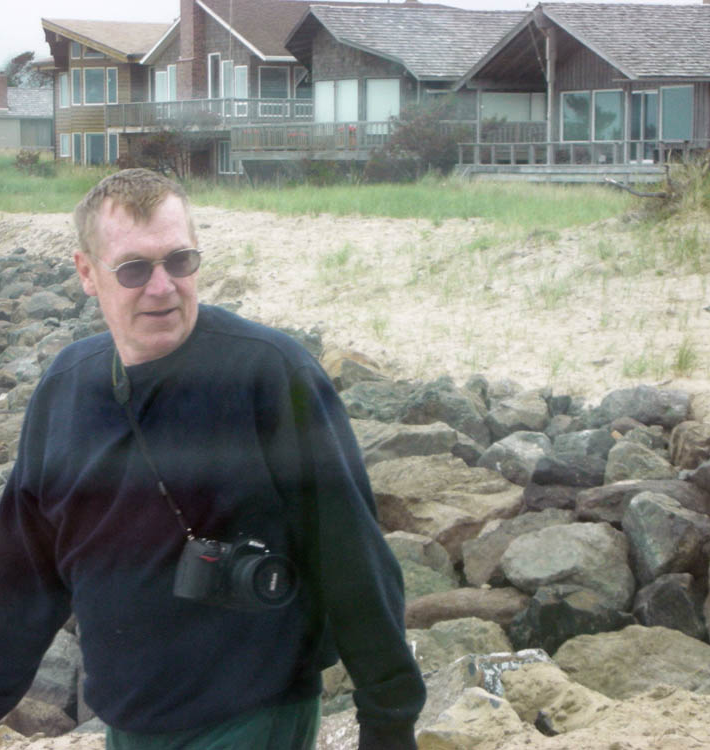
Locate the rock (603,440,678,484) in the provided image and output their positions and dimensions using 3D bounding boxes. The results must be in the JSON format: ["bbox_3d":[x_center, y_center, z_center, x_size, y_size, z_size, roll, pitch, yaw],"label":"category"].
[{"bbox_3d":[1.553,0.487,16.500,0.410,0.260,0.360,0,4,0],"label":"rock"}]

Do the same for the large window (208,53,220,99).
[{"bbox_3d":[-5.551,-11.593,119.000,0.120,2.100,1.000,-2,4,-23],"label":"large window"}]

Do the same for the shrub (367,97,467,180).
[{"bbox_3d":[1.865,-7.112,92.000,3.100,2.500,2.600,0,4,0],"label":"shrub"}]

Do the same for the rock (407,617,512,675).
[{"bbox_3d":[0.365,0.956,10.600,0.380,0.240,0.340,0,4,0],"label":"rock"}]

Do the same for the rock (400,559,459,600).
[{"bbox_3d":[0.296,0.836,12.400,0.280,0.200,0.260,0,4,0],"label":"rock"}]

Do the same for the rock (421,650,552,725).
[{"bbox_3d":[0.477,1.137,11.000,0.480,0.300,0.420,0,4,0],"label":"rock"}]

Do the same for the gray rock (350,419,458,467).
[{"bbox_3d":[0.222,0.334,14.800,0.550,0.260,0.450,0,4,0],"label":"gray rock"}]

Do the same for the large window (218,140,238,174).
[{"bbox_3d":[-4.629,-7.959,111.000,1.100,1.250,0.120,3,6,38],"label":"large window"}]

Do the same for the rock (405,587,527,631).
[{"bbox_3d":[0.408,0.877,11.300,0.460,0.200,0.340,0,4,0],"label":"rock"}]

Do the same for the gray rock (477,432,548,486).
[{"bbox_3d":[0.862,0.462,16.600,0.390,0.290,0.360,0,4,0],"label":"gray rock"}]

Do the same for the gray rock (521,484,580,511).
[{"bbox_3d":[0.917,0.582,14.300,0.310,0.180,0.280,0,4,0],"label":"gray rock"}]

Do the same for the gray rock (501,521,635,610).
[{"bbox_3d":[0.880,0.785,12.500,0.550,0.350,0.450,0,4,0],"label":"gray rock"}]

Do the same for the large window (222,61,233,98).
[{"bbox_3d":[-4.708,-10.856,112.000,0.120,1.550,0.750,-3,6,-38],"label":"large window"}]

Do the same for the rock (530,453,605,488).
[{"bbox_3d":[1.139,0.512,16.100,0.410,0.210,0.340,0,4,0],"label":"rock"}]

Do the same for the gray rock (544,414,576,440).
[{"bbox_3d":[1.126,0.294,16.700,0.190,0.150,0.170,0,5,0],"label":"gray rock"}]

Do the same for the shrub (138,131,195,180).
[{"bbox_3d":[-6.552,-7.636,106.000,2.000,1.850,1.800,0,4,0],"label":"shrub"}]

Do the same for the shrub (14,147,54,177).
[{"bbox_3d":[-10.460,-6.936,99.000,1.400,0.950,1.300,0,5,0],"label":"shrub"}]

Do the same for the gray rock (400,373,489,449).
[{"bbox_3d":[0.504,0.198,16.900,0.520,0.380,0.420,0,5,0],"label":"gray rock"}]

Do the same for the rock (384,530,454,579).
[{"bbox_3d":[0.260,0.762,12.600,0.340,0.240,0.320,0,4,0],"label":"rock"}]

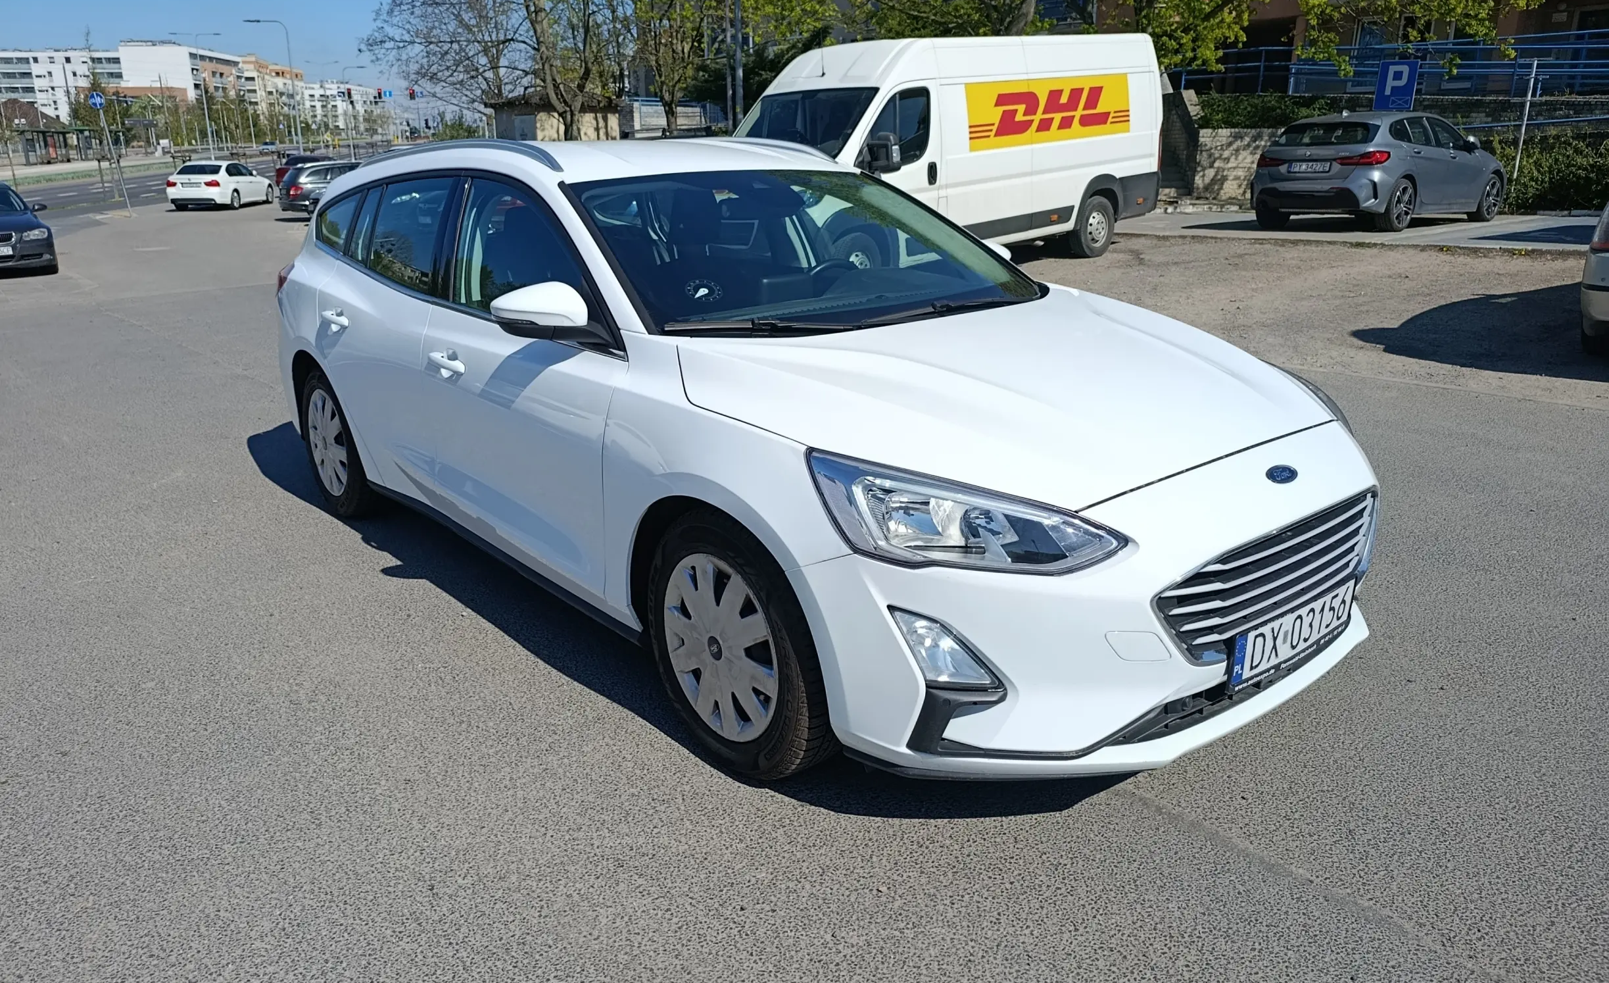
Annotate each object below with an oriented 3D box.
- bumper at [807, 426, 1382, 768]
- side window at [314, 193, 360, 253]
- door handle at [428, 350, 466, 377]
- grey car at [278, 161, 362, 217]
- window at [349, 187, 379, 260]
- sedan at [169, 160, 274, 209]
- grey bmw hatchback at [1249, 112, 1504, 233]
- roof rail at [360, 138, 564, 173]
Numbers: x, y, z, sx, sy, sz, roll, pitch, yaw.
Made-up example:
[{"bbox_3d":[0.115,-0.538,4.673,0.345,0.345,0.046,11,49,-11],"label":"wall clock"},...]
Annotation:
[{"bbox_3d":[0.839,0.157,2.460,1.790,0.580,0.620,-14,21,-38],"label":"bumper"},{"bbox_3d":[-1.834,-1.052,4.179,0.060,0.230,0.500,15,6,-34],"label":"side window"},{"bbox_3d":[-1.053,-0.384,3.160,0.058,0.060,0.230,-15,21,-38],"label":"door handle"},{"bbox_3d":[-12.700,-8.670,30.950,1.780,1.470,4.600,16,24,42],"label":"grey car"},{"bbox_3d":[-1.653,-1.009,4.030,0.050,0.290,0.290,18,-1,-43],"label":"window"},{"bbox_3d":[-19.200,-10.080,35.300,1.820,1.430,4.530,-2,18,-4],"label":"sedan"},{"bbox_3d":[7.776,-4.295,14.293,4.320,1.430,1.820,-14,21,-36],"label":"grey bmw hatchback"},{"bbox_3d":[-1.277,-1.168,3.754,0.080,0.120,1.800,-15,21,-38],"label":"roof rail"}]

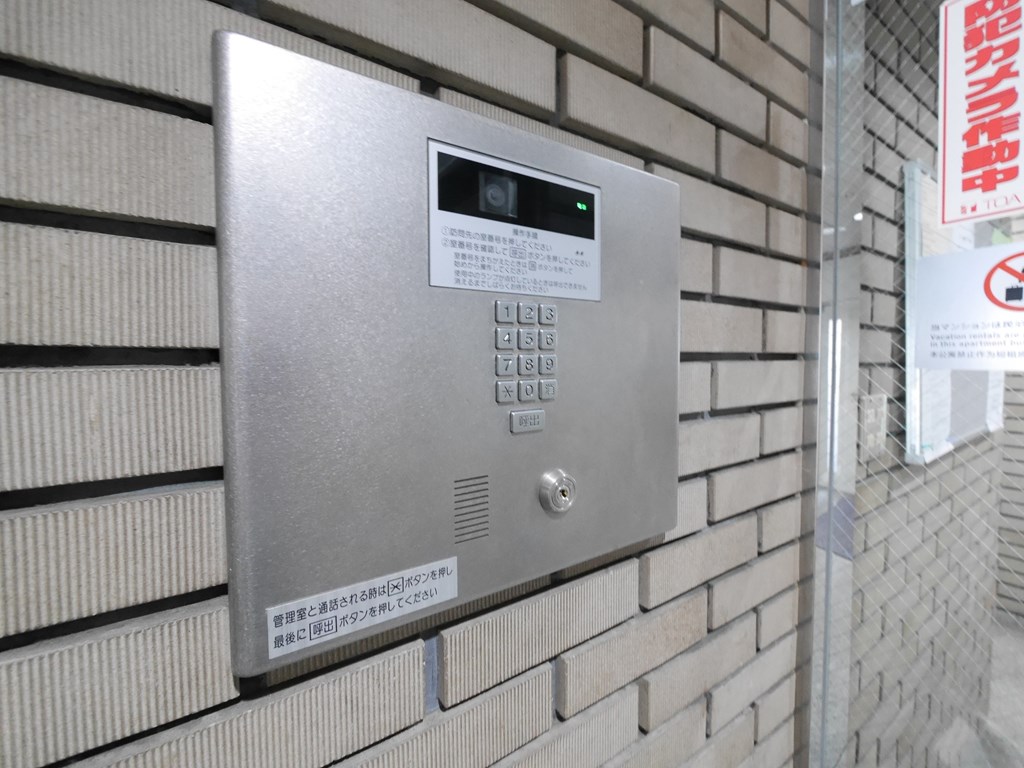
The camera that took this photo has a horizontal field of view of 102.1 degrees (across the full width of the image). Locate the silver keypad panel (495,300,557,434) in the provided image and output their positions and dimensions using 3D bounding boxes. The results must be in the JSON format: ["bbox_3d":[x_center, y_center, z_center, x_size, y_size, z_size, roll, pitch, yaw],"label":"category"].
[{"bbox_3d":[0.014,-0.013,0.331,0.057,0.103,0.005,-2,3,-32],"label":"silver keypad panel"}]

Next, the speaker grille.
[{"bbox_3d":[-0.030,0.094,0.311,0.028,0.047,0.004,-2,3,-32],"label":"speaker grille"}]

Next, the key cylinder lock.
[{"bbox_3d":[0.041,0.090,0.349,0.035,0.035,0.009,-2,3,-32],"label":"key cylinder lock"}]

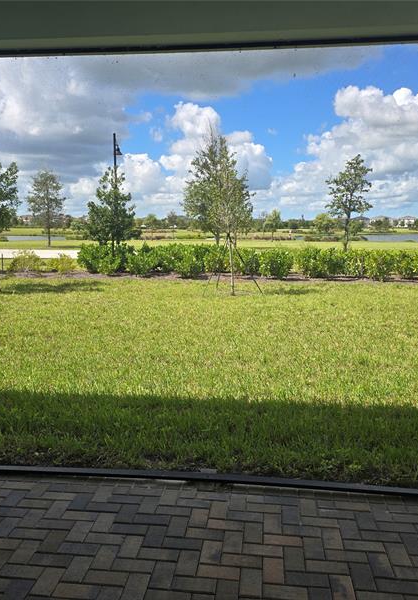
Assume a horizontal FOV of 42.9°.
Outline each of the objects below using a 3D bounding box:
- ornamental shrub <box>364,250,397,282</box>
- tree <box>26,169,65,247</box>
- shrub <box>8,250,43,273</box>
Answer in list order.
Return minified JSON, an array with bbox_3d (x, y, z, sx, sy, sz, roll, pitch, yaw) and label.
[{"bbox_3d":[5.136,-1.026,15.943,0.960,0.916,0.960,3,8,18],"label":"ornamental shrub"},{"bbox_3d":[-12.924,-7.272,42.012,3.162,6.151,3.067,2,8,10],"label":"tree"},{"bbox_3d":[-6.349,-1.322,18.341,1.242,0.769,1.056,-3,8,-19],"label":"shrub"}]

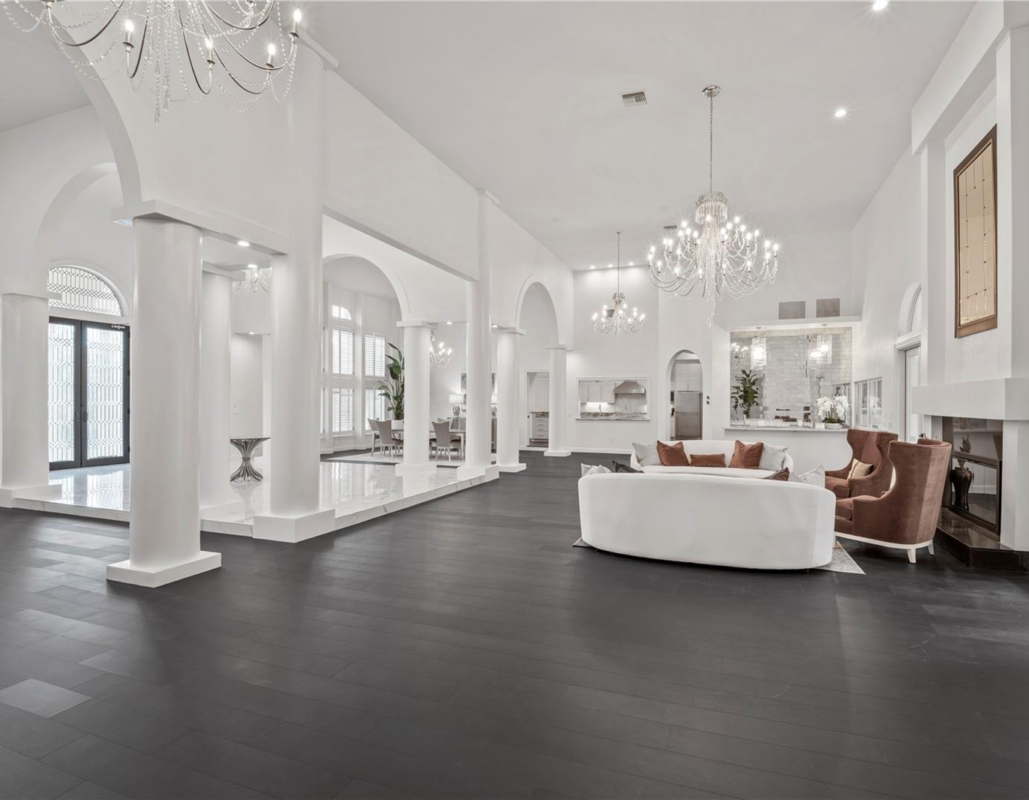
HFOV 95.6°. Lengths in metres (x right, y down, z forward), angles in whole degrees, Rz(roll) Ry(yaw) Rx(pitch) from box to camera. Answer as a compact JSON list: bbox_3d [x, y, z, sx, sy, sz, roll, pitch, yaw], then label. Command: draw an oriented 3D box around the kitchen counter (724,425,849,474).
[{"bbox_3d":[5.330,1.020,9.220,2.400,0.920,0.700,0,0,18],"label":"kitchen counter"}]

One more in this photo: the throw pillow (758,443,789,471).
[{"bbox_3d":[3.820,0.858,6.943,0.470,0.440,0.170,0,-19,25],"label":"throw pillow"}]

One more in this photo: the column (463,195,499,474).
[{"bbox_3d":[-0.650,-1.130,8.809,0.560,5.260,0.560,0,0,22],"label":"column"}]

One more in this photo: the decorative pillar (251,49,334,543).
[{"bbox_3d":[-2.407,-1.160,5.119,0.560,5.260,0.560,0,0,22],"label":"decorative pillar"}]

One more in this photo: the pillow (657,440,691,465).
[{"bbox_3d":[2.698,0.899,7.920,0.470,0.450,0.190,-1,-15,10],"label":"pillow"}]

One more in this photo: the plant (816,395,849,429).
[{"bbox_3d":[6.608,0.244,9.698,0.580,0.690,0.450,0,0,22],"label":"plant"}]

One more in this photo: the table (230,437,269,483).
[{"bbox_3d":[-4.533,0.996,7.892,0.720,0.730,0.640,0,0,22],"label":"table"}]

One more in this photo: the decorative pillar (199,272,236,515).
[{"bbox_3d":[-3.749,-0.066,5.695,0.550,2.900,0.550,0,0,24],"label":"decorative pillar"}]

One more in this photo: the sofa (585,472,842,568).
[{"bbox_3d":[1.770,1.066,4.522,2.330,0.800,1.050,0,0,19],"label":"sofa"}]

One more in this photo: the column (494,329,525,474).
[{"bbox_3d":[-0.122,0.026,10.255,0.560,3.030,0.560,0,0,24],"label":"column"}]

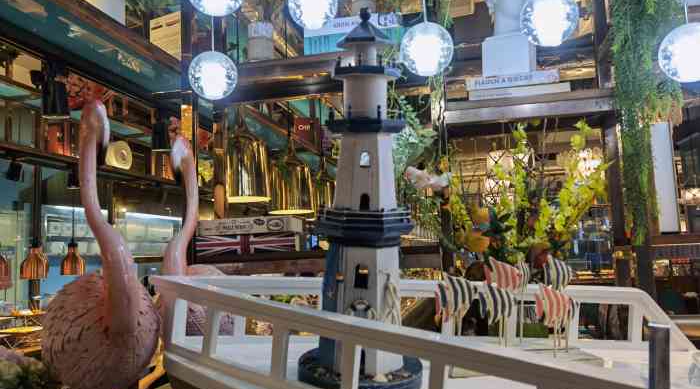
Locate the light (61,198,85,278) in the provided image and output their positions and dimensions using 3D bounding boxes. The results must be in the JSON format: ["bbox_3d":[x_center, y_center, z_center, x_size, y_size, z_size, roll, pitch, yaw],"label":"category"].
[{"bbox_3d":[-2.486,0.377,4.900,0.190,0.710,0.190,1,-6,-30],"label":"light"}]

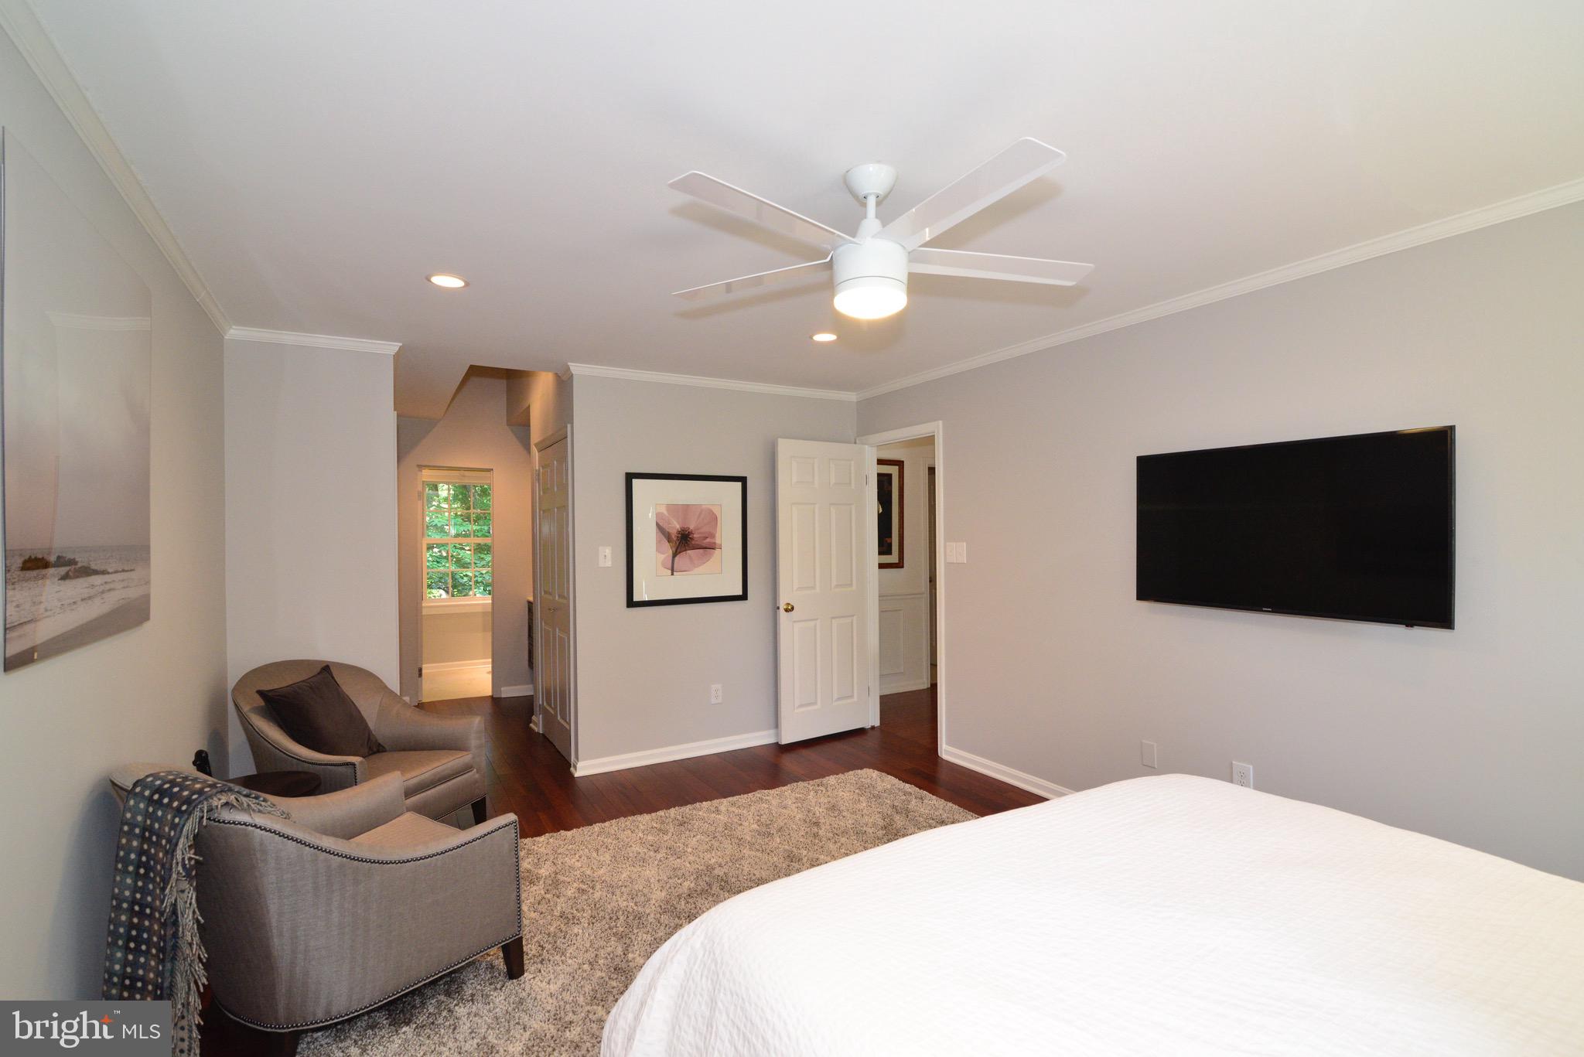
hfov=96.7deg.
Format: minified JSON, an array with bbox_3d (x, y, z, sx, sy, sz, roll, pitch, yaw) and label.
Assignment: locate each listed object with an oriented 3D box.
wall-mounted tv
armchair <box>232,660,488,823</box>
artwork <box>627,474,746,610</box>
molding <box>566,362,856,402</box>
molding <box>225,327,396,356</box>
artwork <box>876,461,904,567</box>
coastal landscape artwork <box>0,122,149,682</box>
[{"bbox_3d":[1.864,0.001,2.738,0.060,0.640,1.080,-1,0,-31],"label":"wall-mounted tv"},{"bbox_3d":[-1.986,1.043,3.255,0.780,0.840,0.740,-1,0,18],"label":"armchair"},{"bbox_3d":[-0.650,0.071,4.477,0.820,0.810,0.030,-1,0,-31],"label":"artwork"},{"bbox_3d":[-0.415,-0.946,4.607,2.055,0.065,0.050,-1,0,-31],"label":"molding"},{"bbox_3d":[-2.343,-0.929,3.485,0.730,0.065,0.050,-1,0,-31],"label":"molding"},{"bbox_3d":[0.682,-0.119,6.023,0.720,0.940,0.030,-1,0,-31],"label":"artwork"},{"bbox_3d":[-1.665,-0.230,1.682,0.020,0.985,0.980,-1,0,-31],"label":"coastal landscape artwork"}]

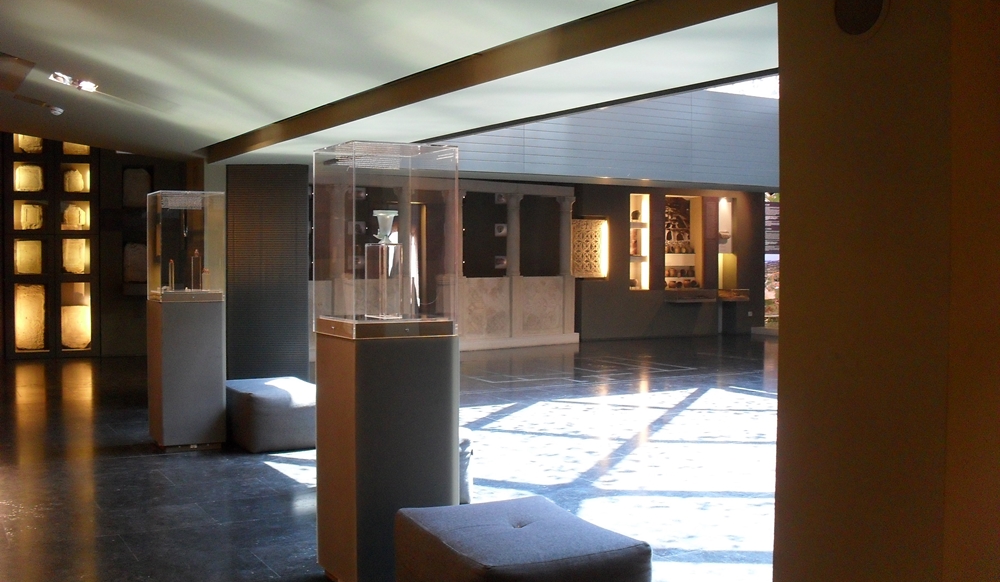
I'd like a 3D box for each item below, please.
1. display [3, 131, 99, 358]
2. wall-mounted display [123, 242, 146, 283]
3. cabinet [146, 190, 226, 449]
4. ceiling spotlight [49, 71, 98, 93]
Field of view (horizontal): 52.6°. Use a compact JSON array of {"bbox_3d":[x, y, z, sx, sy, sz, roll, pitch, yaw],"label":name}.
[{"bbox_3d":[-6.318,-0.663,14.352,1.239,3.197,0.398,0,2,-13],"label":"display"},{"bbox_3d":[-5.137,-0.397,14.328,0.360,0.564,0.128,0,2,-14],"label":"wall-mounted display"},{"bbox_3d":[-2.338,0.222,7.556,0.470,1.886,0.470,-1,2,-30],"label":"cabinet"},{"bbox_3d":[-3.152,-1.573,7.498,0.320,0.085,0.320,15,-6,-30],"label":"ceiling spotlight"}]

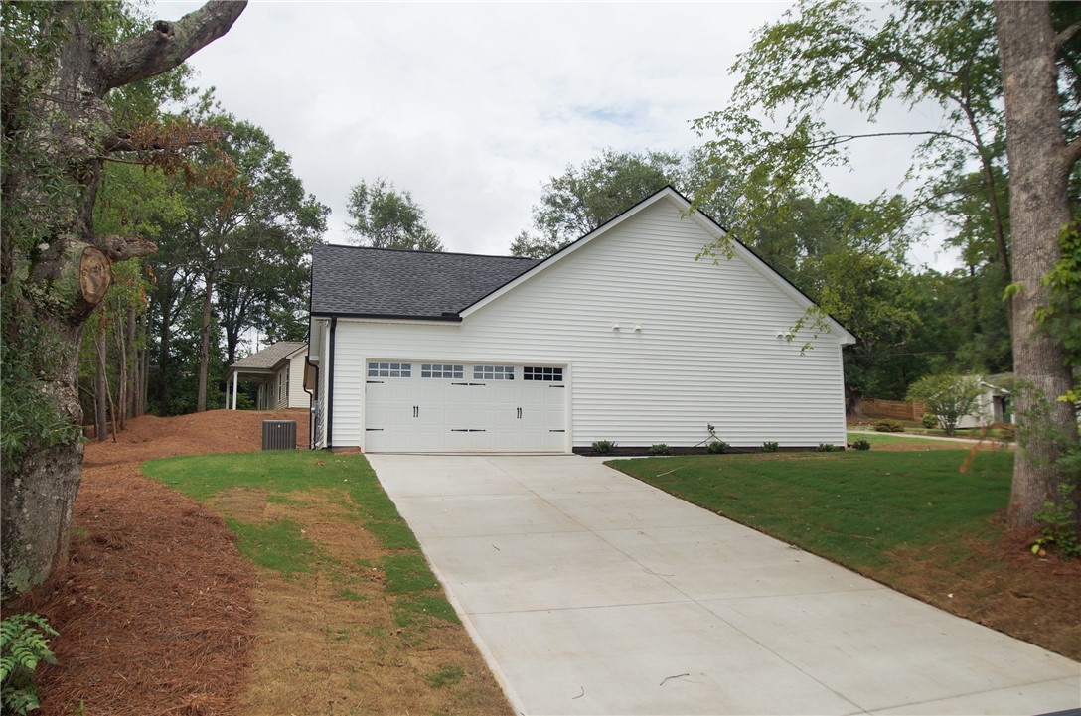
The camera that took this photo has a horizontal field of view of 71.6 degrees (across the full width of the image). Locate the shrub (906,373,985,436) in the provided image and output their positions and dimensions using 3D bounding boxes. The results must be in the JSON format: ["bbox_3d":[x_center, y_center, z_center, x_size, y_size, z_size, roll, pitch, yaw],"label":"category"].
[{"bbox_3d":[23.236,2.680,43.000,4.448,3.535,4.314,2,-7,-17],"label":"shrub"}]

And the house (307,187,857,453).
[{"bbox_3d":[-0.164,-0.381,25.072,14.563,6.919,14.001,2,-7,-17],"label":"house"}]

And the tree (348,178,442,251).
[{"bbox_3d":[-9.279,-3.233,46.121,7.200,15.944,7.200,2,-7,-17],"label":"tree"}]

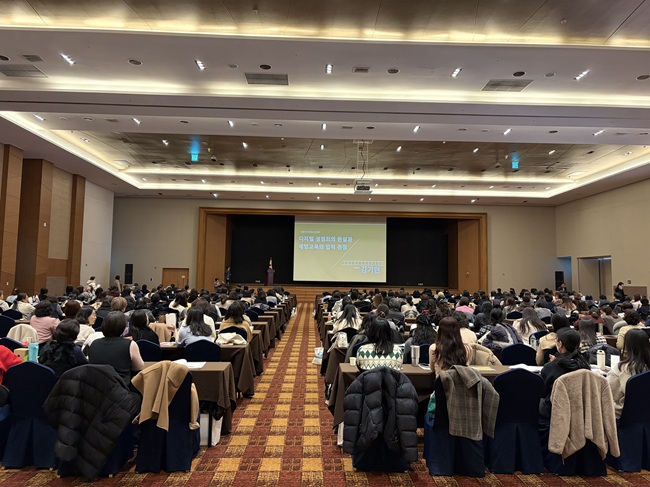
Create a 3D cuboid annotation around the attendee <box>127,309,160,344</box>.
[{"bbox_3d":[-2.254,1.438,6.094,0.500,1.220,0.780,1,-4,4],"label":"attendee"}]

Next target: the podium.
[{"bbox_3d":[-4.019,2.542,36.116,0.620,1.203,0.500,2,-4,-19],"label":"podium"}]

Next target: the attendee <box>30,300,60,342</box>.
[{"bbox_3d":[-4.273,1.480,7.420,0.480,1.220,0.720,1,-4,-1],"label":"attendee"}]

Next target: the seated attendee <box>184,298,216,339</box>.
[{"bbox_3d":[-1.955,1.534,7.680,0.520,1.270,0.780,1,-4,-1],"label":"seated attendee"}]

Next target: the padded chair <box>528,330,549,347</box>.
[{"bbox_3d":[3.350,1.804,7.682,0.450,0.900,0.560,1,-4,-1],"label":"padded chair"}]

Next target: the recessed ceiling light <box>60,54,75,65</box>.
[{"bbox_3d":[-6.831,-4.891,12.971,0.200,0.080,0.540,1,-4,-1],"label":"recessed ceiling light"}]

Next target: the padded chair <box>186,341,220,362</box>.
[{"bbox_3d":[-1.403,1.582,5.846,0.460,0.900,0.570,1,-4,-1],"label":"padded chair"}]

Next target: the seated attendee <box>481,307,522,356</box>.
[{"bbox_3d":[2.764,1.652,7.797,0.540,1.220,0.780,2,-4,-6],"label":"seated attendee"}]

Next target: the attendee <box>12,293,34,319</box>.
[{"bbox_3d":[-6.168,1.657,10.046,0.520,1.220,0.750,-1,-5,23],"label":"attendee"}]

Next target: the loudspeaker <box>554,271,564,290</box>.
[{"bbox_3d":[16.132,2.621,33.539,0.520,1.300,0.500,1,-4,4],"label":"loudspeaker"}]

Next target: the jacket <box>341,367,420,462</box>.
[{"bbox_3d":[0.448,1.395,4.013,0.610,0.750,0.320,1,-4,-1],"label":"jacket"}]

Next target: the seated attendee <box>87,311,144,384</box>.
[{"bbox_3d":[-1.902,1.272,4.470,0.500,1.300,0.750,1,-4,-1],"label":"seated attendee"}]

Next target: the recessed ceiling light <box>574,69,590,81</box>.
[{"bbox_3d":[7.160,-4.707,13.572,0.160,0.120,0.580,1,-4,-1],"label":"recessed ceiling light"}]

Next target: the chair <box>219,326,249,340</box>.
[{"bbox_3d":[-1.404,1.713,7.521,0.460,0.910,0.570,1,-4,-1],"label":"chair"}]

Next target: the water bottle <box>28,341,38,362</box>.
[{"bbox_3d":[-2.931,1.106,4.907,0.083,0.213,0.083,1,-4,-1],"label":"water bottle"}]

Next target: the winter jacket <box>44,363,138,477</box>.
[{"bbox_3d":[-1.839,1.409,3.860,0.720,0.860,0.360,1,-4,-1],"label":"winter jacket"}]

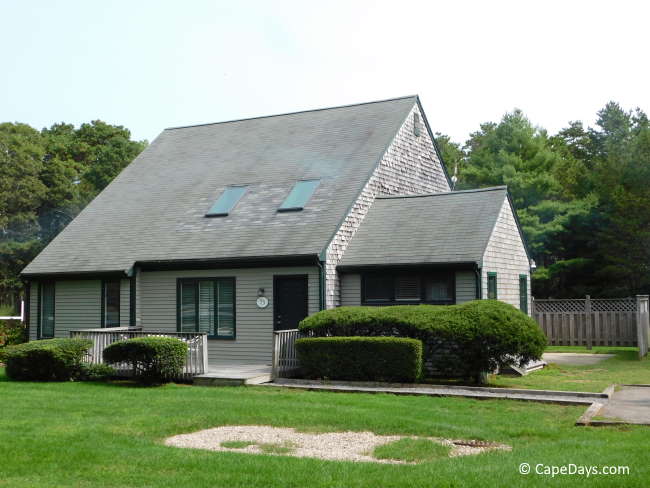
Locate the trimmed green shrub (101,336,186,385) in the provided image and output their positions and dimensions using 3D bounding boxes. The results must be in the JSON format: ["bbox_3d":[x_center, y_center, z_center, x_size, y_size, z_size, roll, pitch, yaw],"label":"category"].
[{"bbox_3d":[-4.036,2.608,19.127,1.550,1.020,1.200,-3,-5,29],"label":"trimmed green shrub"}]

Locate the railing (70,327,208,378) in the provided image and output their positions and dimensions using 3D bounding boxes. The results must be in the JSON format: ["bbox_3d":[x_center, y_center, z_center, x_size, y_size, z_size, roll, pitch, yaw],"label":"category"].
[{"bbox_3d":[-4.047,2.648,21.171,4.330,0.965,2.150,-3,-5,29],"label":"railing"}]

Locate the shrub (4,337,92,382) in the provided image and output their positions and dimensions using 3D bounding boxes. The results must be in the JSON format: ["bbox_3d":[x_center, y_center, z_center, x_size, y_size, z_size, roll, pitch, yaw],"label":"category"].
[{"bbox_3d":[-6.555,2.739,20.251,2.050,0.960,1.200,-3,-5,29],"label":"shrub"}]

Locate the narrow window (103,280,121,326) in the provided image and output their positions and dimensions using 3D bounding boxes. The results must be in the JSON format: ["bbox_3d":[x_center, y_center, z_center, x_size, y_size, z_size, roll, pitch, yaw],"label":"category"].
[{"bbox_3d":[-5.956,1.846,23.524,0.710,1.655,0.100,-3,-5,29],"label":"narrow window"}]

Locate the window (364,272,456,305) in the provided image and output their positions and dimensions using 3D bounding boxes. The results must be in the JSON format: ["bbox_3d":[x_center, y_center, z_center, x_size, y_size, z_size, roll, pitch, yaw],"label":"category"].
[{"bbox_3d":[1.998,1.094,20.593,2.500,0.795,0.100,-3,-5,29],"label":"window"}]

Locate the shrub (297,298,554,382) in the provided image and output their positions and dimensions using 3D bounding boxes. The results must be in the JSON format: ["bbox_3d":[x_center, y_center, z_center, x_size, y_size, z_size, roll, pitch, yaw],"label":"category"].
[{"bbox_3d":[2.075,2.151,18.757,5.500,1.770,1.900,-3,-5,29],"label":"shrub"}]

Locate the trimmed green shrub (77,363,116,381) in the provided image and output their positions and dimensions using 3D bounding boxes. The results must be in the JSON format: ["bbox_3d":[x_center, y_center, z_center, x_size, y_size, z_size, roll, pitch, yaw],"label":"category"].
[{"bbox_3d":[-5.346,2.999,20.185,0.900,0.410,0.700,-3,-5,29],"label":"trimmed green shrub"}]

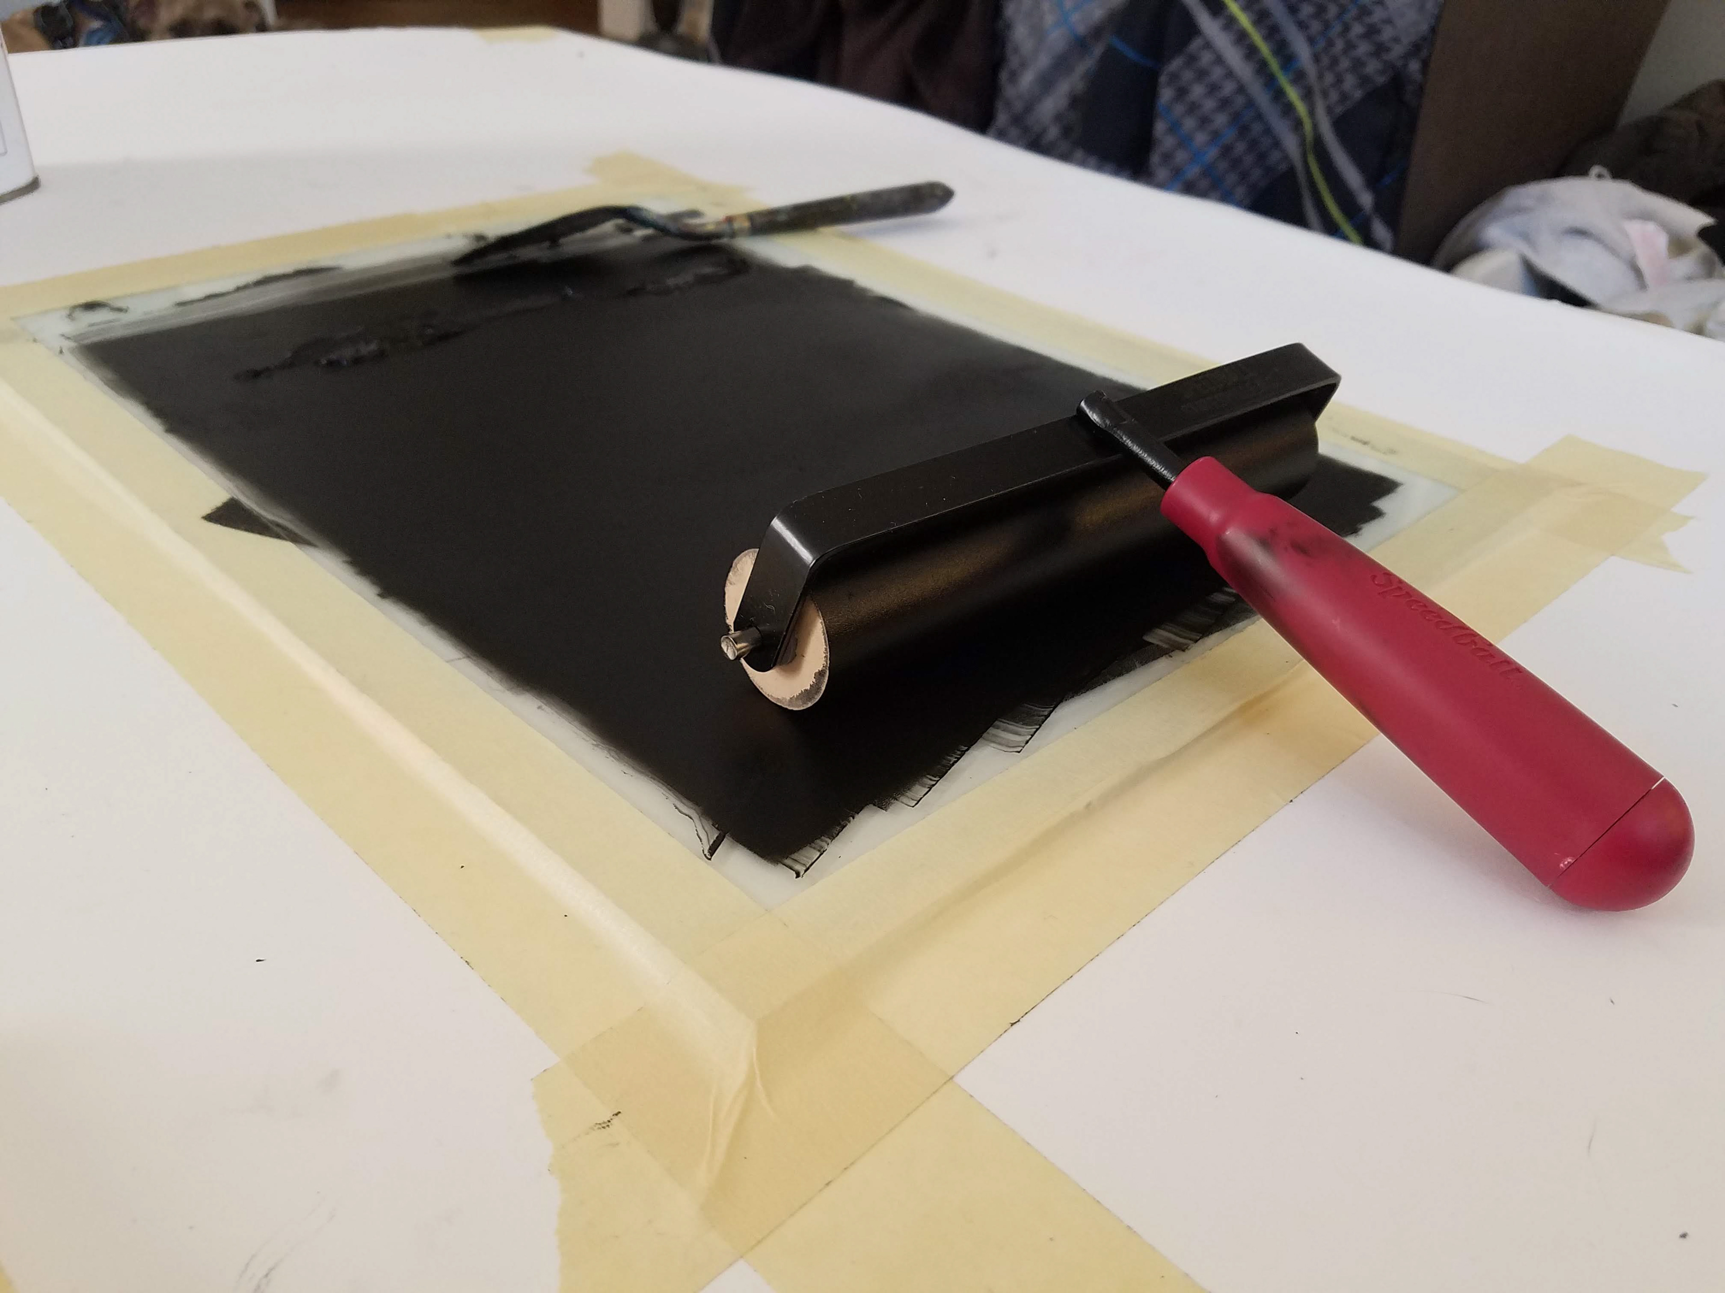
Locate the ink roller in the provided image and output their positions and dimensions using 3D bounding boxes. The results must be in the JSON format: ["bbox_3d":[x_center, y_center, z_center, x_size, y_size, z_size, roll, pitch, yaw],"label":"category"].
[{"bbox_3d":[0.082,-0.006,0.238,0.174,0.052,0.147,-23,40,-36],"label":"ink roller"}]

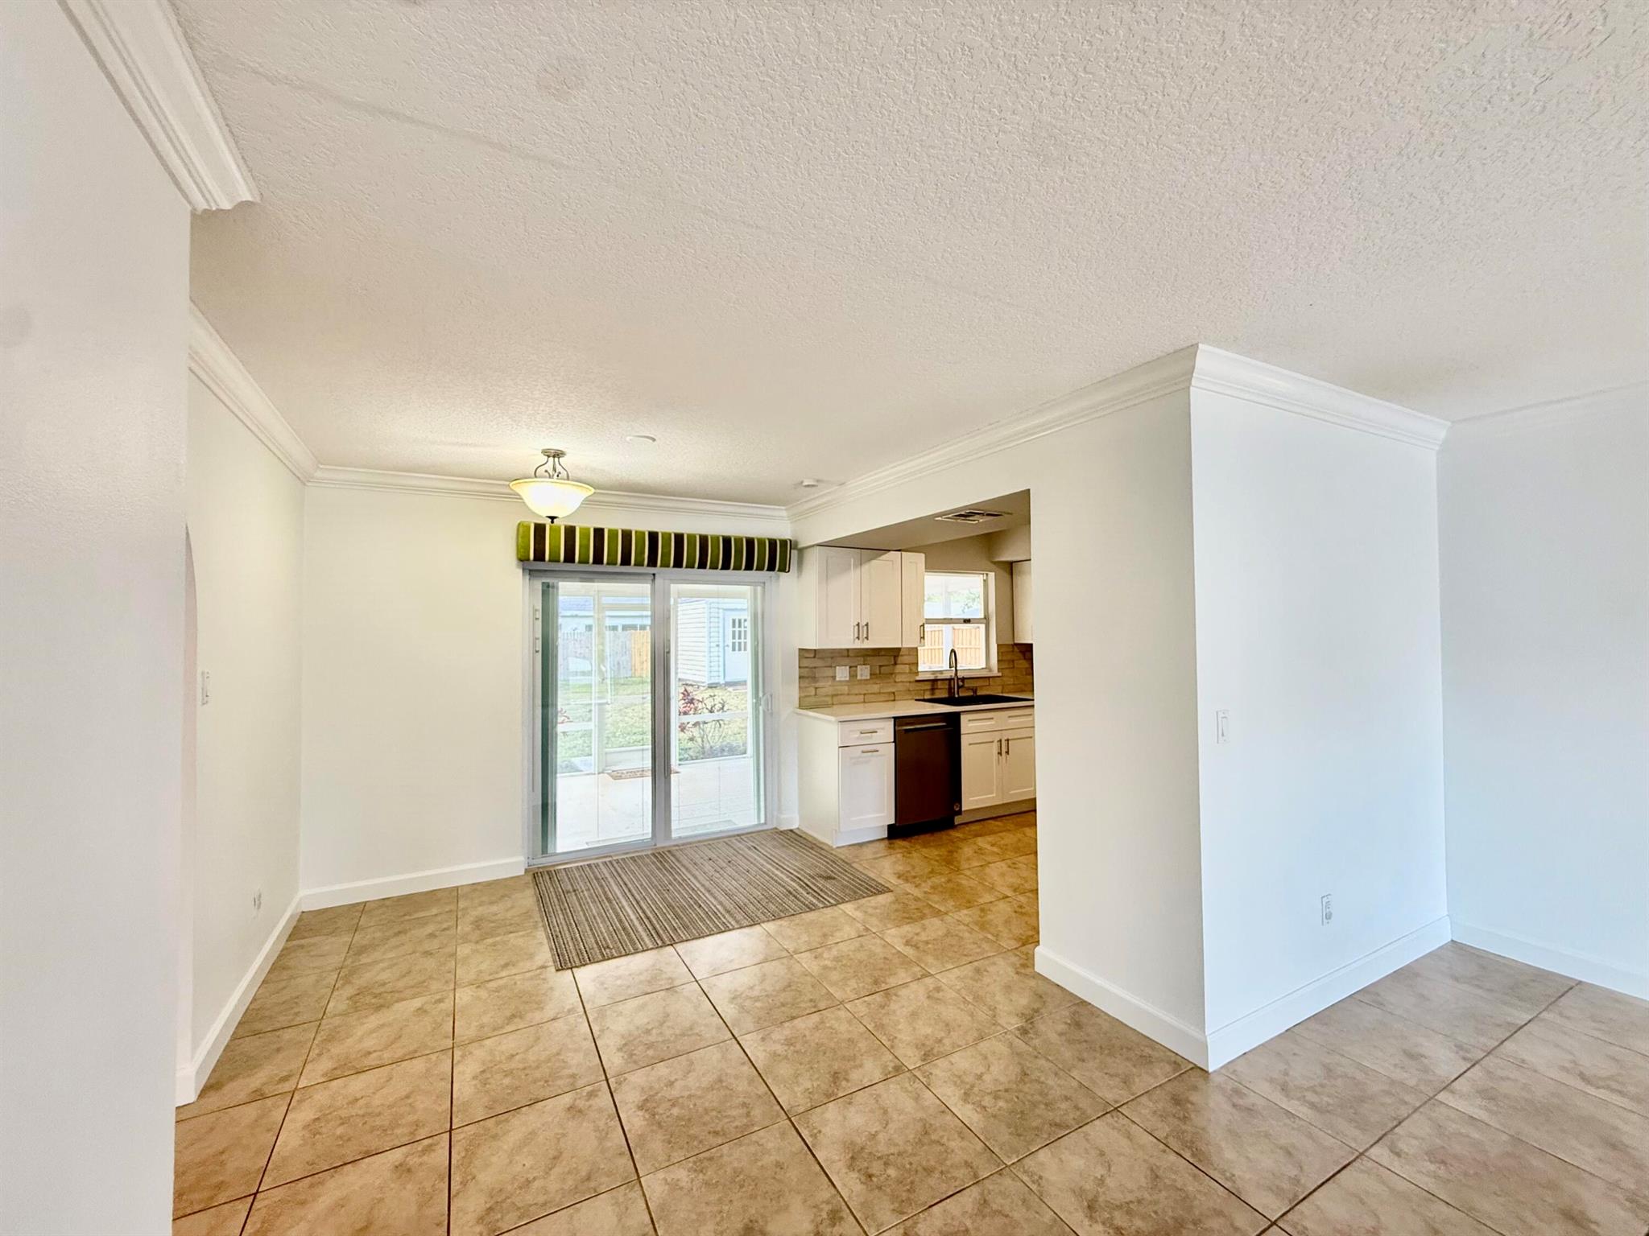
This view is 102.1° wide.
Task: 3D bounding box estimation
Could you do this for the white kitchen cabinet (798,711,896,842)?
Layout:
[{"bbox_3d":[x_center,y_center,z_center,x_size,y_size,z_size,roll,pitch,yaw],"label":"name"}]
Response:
[{"bbox_3d":[0.160,1.166,4.962,0.465,0.891,0.614,0,-1,-29],"label":"white kitchen cabinet"}]

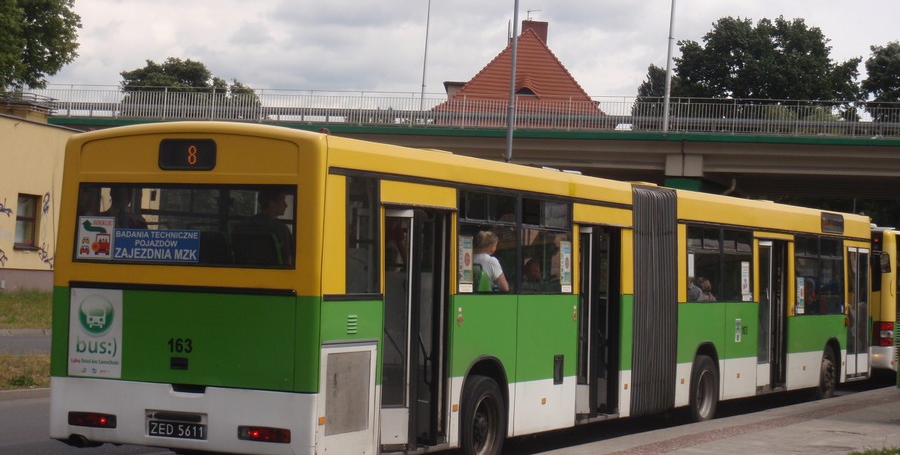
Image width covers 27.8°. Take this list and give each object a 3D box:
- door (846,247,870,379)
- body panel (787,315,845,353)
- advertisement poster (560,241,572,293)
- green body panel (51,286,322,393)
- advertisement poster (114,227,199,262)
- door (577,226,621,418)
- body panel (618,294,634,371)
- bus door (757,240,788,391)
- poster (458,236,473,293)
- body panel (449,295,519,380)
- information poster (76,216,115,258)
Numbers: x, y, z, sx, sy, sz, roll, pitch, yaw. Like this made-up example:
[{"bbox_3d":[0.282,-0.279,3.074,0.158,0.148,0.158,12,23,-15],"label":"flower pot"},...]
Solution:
[{"bbox_3d":[6.325,1.324,28.369,0.100,2.001,1.241,1,-1,28],"label":"door"},{"bbox_3d":[5.422,1.573,26.931,0.045,0.536,3.166,1,-2,27],"label":"body panel"},{"bbox_3d":[1.159,0.398,18.267,0.010,0.506,0.301,1,-1,26],"label":"advertisement poster"},{"bbox_3d":[-2.121,0.858,14.233,2.472,0.735,0.101,1,-1,26],"label":"green body panel"},{"bbox_3d":[-2.308,0.141,14.326,0.804,0.241,0.010,1,-1,26],"label":"advertisement poster"},{"bbox_3d":[1.520,0.984,19.163,0.120,1.978,1.218,1,-1,25],"label":"door"},{"bbox_3d":[1.914,1.151,19.902,0.040,0.829,0.395,1,-1,25],"label":"body panel"},{"bbox_3d":[4.313,1.177,24.594,0.120,1.983,1.293,1,-1,28],"label":"bus door"},{"bbox_3d":[0.131,0.324,16.107,0.020,0.497,0.286,1,-1,25],"label":"poster"},{"bbox_3d":[0.281,1.016,16.462,0.045,0.819,1.518,1,-1,26],"label":"body panel"},{"bbox_3d":[-2.834,0.084,14.580,0.347,0.331,0.010,1,-1,26],"label":"information poster"}]

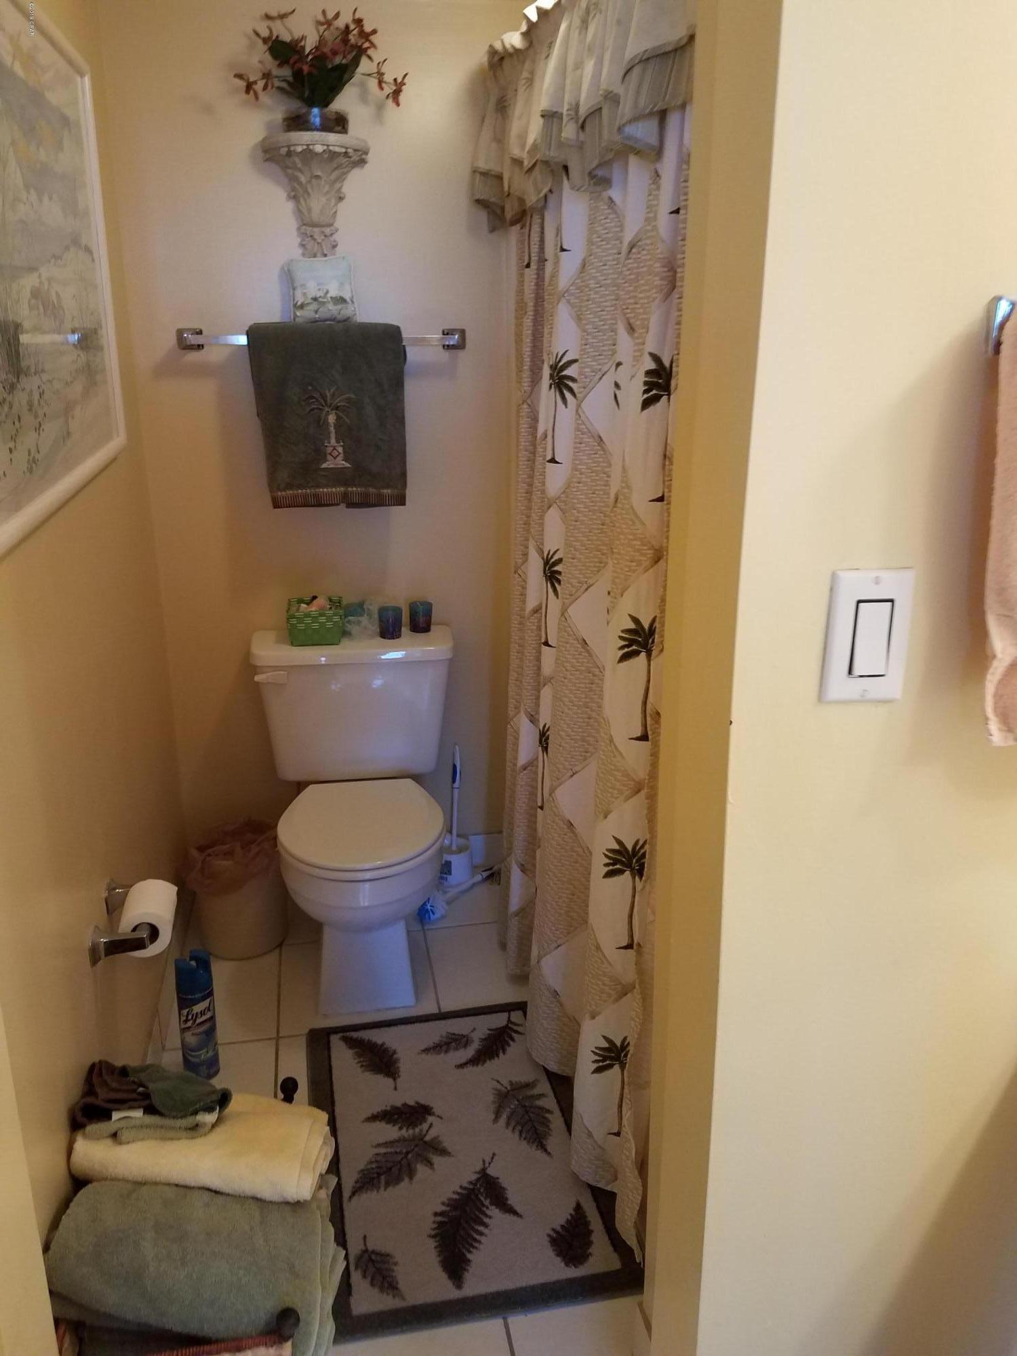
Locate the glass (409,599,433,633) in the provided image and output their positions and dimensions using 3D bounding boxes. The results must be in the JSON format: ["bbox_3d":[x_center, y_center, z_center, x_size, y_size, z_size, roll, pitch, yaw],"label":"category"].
[{"bbox_3d":[-0.210,-0.152,2.442,0.057,0.070,0.057,-4,19,-10],"label":"glass"}]

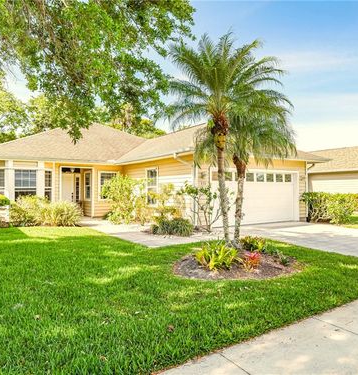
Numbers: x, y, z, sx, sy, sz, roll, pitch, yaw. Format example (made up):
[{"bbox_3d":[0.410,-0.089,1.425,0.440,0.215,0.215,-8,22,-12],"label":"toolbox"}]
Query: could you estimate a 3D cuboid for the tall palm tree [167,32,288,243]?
[{"bbox_3d":[1.250,-1.280,8.200,2.900,5.300,2.800,0,0,0],"label":"tall palm tree"}]

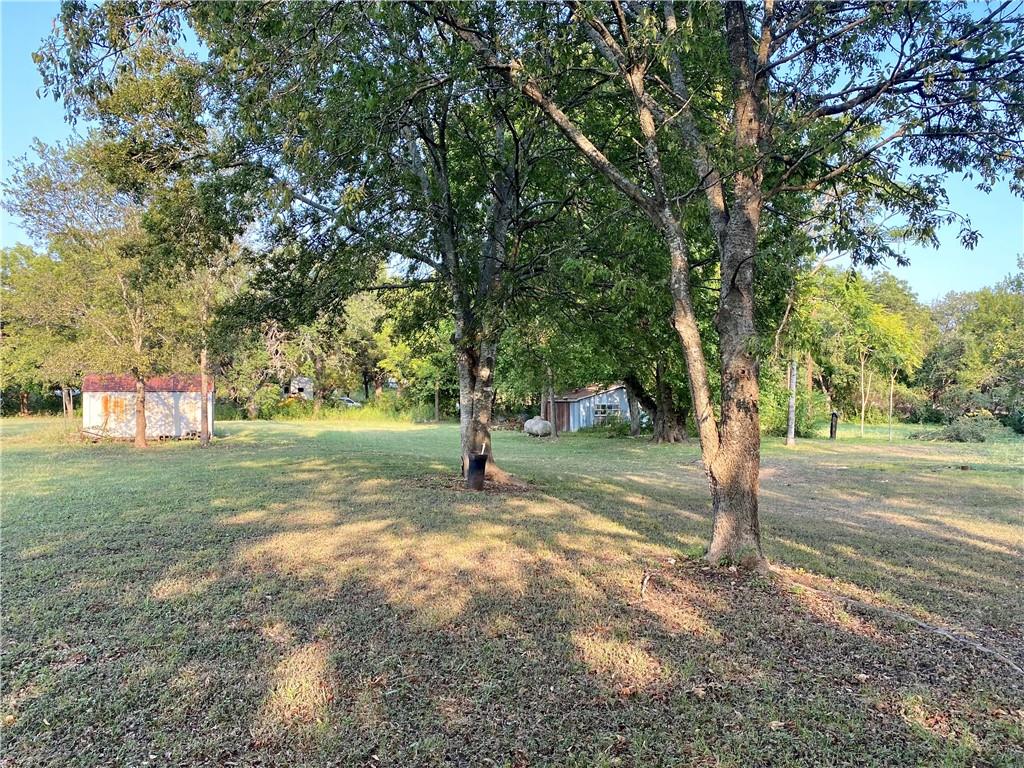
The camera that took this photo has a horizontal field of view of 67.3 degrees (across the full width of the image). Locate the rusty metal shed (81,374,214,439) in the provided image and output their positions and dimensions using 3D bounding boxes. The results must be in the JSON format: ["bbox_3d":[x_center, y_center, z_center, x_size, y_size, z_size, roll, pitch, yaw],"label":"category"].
[{"bbox_3d":[-15.599,0.940,33.292,5.000,2.650,2.800,1,-1,-23],"label":"rusty metal shed"}]

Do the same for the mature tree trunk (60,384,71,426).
[{"bbox_3d":[-25.544,1.230,44.000,0.515,2.403,0.515,0,-1,0],"label":"mature tree trunk"}]

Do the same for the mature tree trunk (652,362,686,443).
[{"bbox_3d":[6.144,0.722,30.000,1.260,3.121,1.150,0,-1,0],"label":"mature tree trunk"}]

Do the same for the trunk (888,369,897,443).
[{"bbox_3d":[15.089,0.892,30.500,0.270,2.855,0.220,0,-1,0],"label":"trunk"}]

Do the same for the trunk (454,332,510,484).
[{"bbox_3d":[-0.587,0.487,15.300,0.983,2.944,0.850,0,-1,0],"label":"trunk"}]

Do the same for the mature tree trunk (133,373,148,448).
[{"bbox_3d":[-13.042,0.930,27.000,0.506,2.668,0.506,0,-1,0],"label":"mature tree trunk"}]

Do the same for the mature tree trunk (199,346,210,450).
[{"bbox_3d":[-10.995,0.447,27.500,0.386,3.576,0.386,0,-1,0],"label":"mature tree trunk"}]

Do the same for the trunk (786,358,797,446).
[{"bbox_3d":[9.994,0.661,27.500,0.340,3.147,0.340,0,-1,0],"label":"trunk"}]

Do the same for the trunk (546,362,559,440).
[{"bbox_3d":[1.764,0.762,33.500,0.444,3.223,0.444,0,-1,0],"label":"trunk"}]

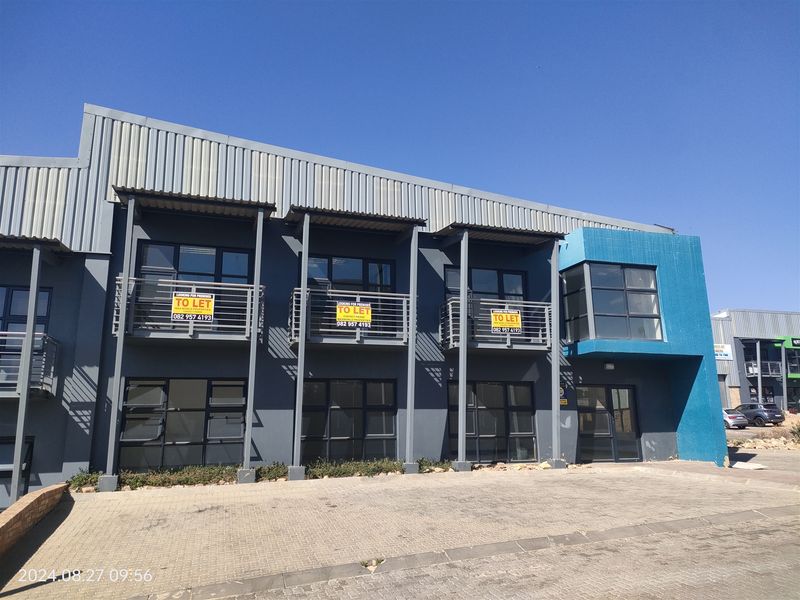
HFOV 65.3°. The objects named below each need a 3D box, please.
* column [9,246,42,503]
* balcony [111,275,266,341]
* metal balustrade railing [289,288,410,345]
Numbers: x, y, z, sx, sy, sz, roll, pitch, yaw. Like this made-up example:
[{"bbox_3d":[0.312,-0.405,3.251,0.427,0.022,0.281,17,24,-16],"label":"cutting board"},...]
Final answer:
[{"bbox_3d":[-6.686,1.498,11.113,0.280,4.956,0.280,3,-9,-19],"label":"column"},{"bbox_3d":[-4.639,0.320,13.908,3.100,1.230,0.870,3,-13,-18],"label":"balcony"},{"bbox_3d":[-1.045,0.452,13.795,2.714,1.208,0.800,3,-12,-19],"label":"metal balustrade railing"}]

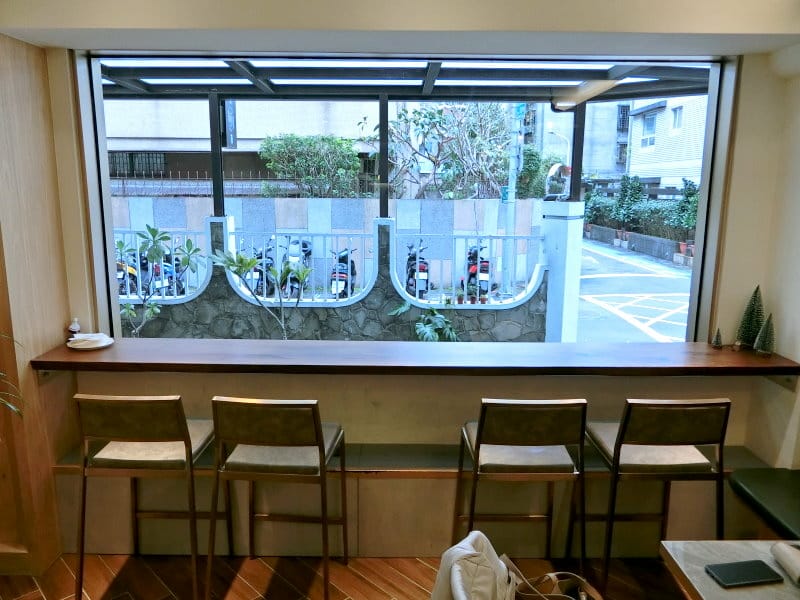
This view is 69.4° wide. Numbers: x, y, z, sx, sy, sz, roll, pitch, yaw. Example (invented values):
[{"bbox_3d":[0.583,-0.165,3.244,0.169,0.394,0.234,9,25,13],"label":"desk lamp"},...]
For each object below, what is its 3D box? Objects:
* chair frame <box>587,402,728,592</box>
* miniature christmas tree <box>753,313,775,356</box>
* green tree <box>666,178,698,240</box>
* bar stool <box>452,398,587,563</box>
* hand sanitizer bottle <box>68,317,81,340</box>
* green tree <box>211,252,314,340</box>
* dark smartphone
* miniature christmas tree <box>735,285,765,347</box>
[{"bbox_3d":[1.005,0.789,2.375,0.480,0.945,0.520,0,10,0],"label":"chair frame"},{"bbox_3d":[1.651,0.152,2.602,0.100,0.200,0.100,0,10,0],"label":"miniature christmas tree"},{"bbox_3d":[8.088,-2.597,16.398,0.900,1.800,0.880,0,10,0],"label":"green tree"},{"bbox_3d":[0.478,0.787,2.367,0.480,0.945,0.520,0,10,0],"label":"bar stool"},{"bbox_3d":[-1.531,0.148,2.719,0.054,0.120,0.048,0,10,0],"label":"hand sanitizer bottle"},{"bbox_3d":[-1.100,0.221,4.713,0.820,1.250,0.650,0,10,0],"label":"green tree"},{"bbox_3d":[0.845,0.673,1.417,0.157,0.011,0.075,-1,10,-8],"label":"dark smartphone"},{"bbox_3d":[1.672,0.083,2.707,0.137,0.300,0.137,0,10,0],"label":"miniature christmas tree"}]

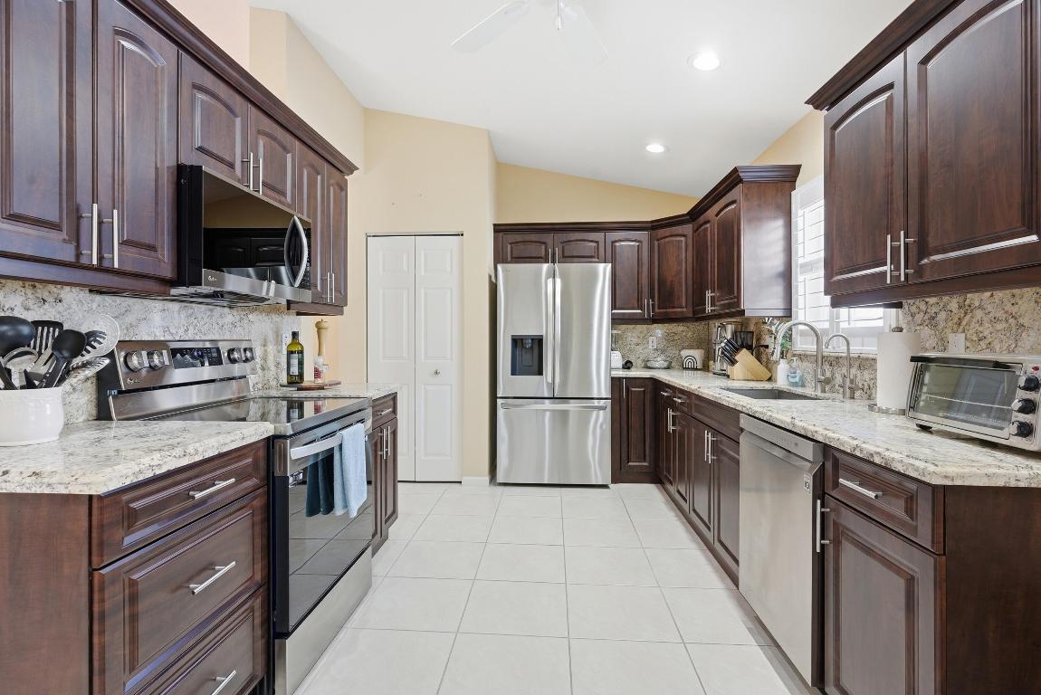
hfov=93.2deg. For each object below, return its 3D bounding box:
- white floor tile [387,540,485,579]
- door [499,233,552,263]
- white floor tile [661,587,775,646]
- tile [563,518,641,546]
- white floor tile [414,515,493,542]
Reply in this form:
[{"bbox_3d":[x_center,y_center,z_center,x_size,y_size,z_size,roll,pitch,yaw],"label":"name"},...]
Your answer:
[{"bbox_3d":[-0.433,1.149,2.661,0.443,0.010,0.443,0,1,4],"label":"white floor tile"},{"bbox_3d":[0.070,-0.871,4.409,0.455,0.316,0.022,0,0,4],"label":"door"},{"bbox_3d":[0.862,1.159,2.127,0.420,0.010,0.443,0,1,4],"label":"white floor tile"},{"bbox_3d":[0.497,1.161,3.078,0.454,0.010,0.448,0,1,4],"label":"tile"},{"bbox_3d":[-0.415,1.158,3.139,0.454,0.010,0.448,0,1,4],"label":"white floor tile"}]

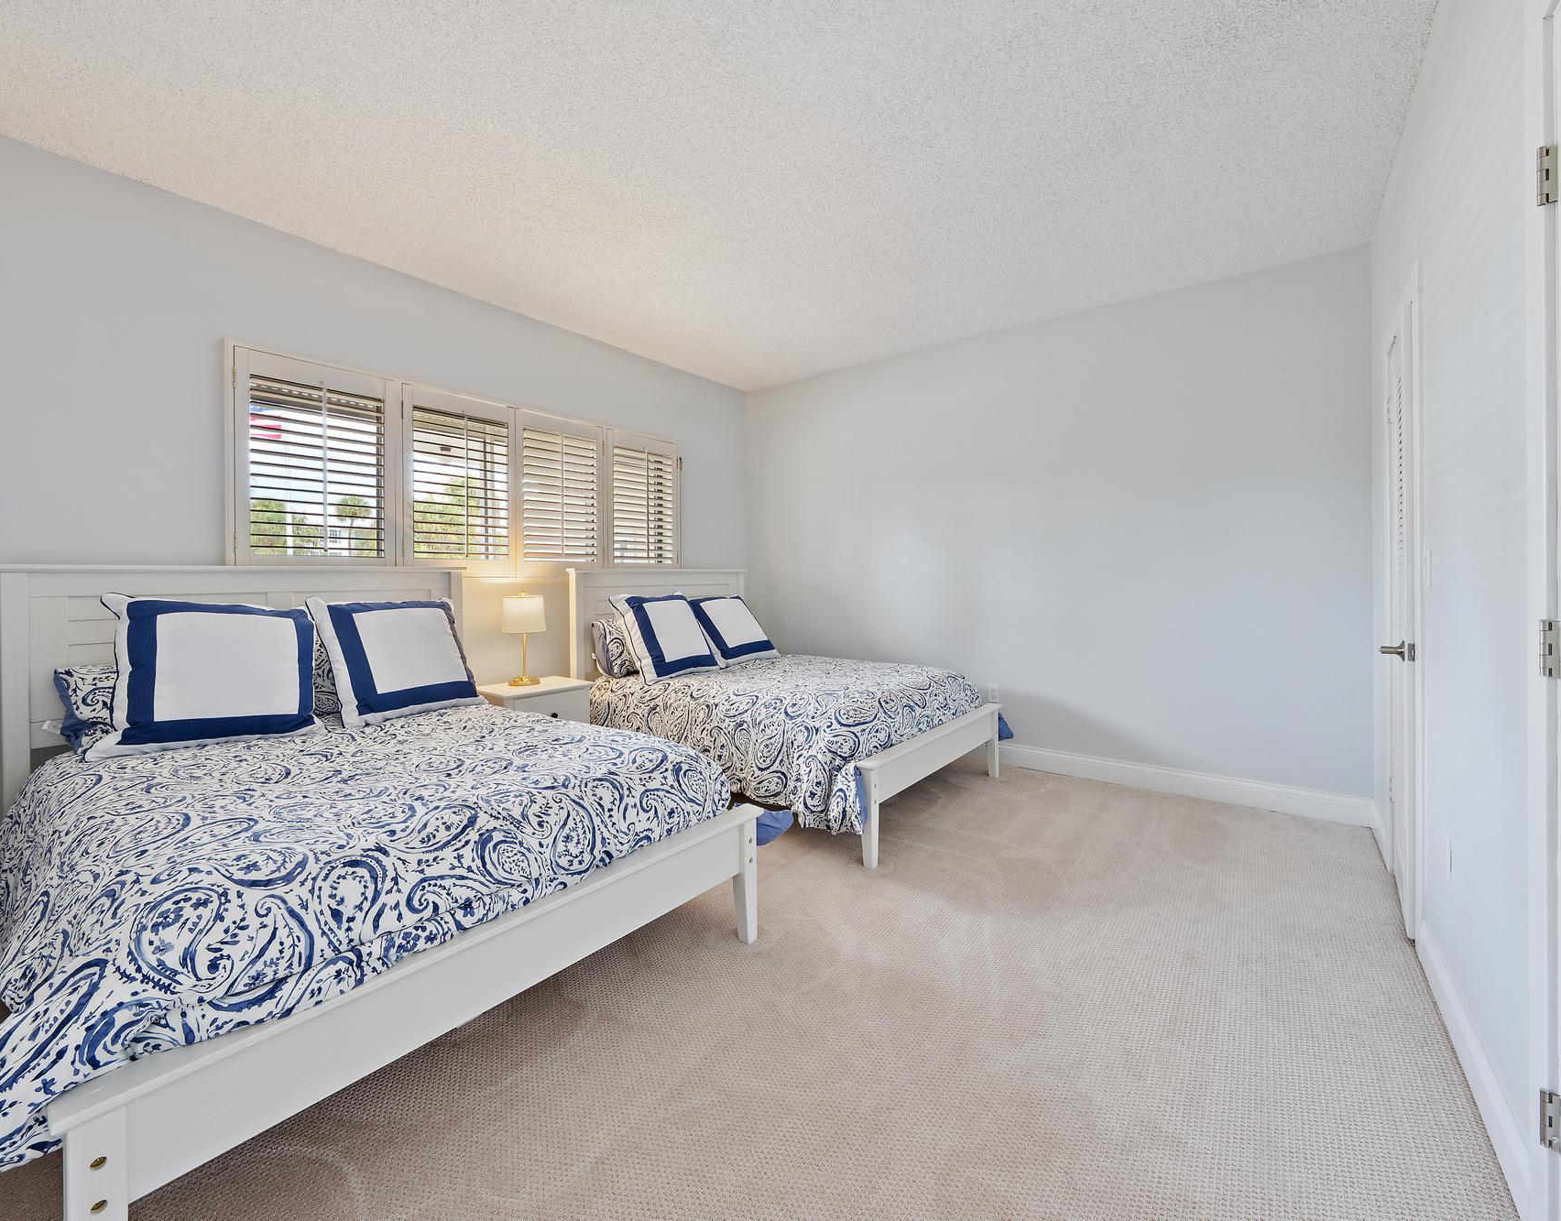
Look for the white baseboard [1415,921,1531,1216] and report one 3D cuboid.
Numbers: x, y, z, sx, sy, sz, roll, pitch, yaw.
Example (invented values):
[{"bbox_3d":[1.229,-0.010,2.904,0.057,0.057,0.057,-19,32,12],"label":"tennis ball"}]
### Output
[{"bbox_3d":[1.622,1.008,1.455,0.016,0.130,1.040,0,1,39],"label":"white baseboard"}]

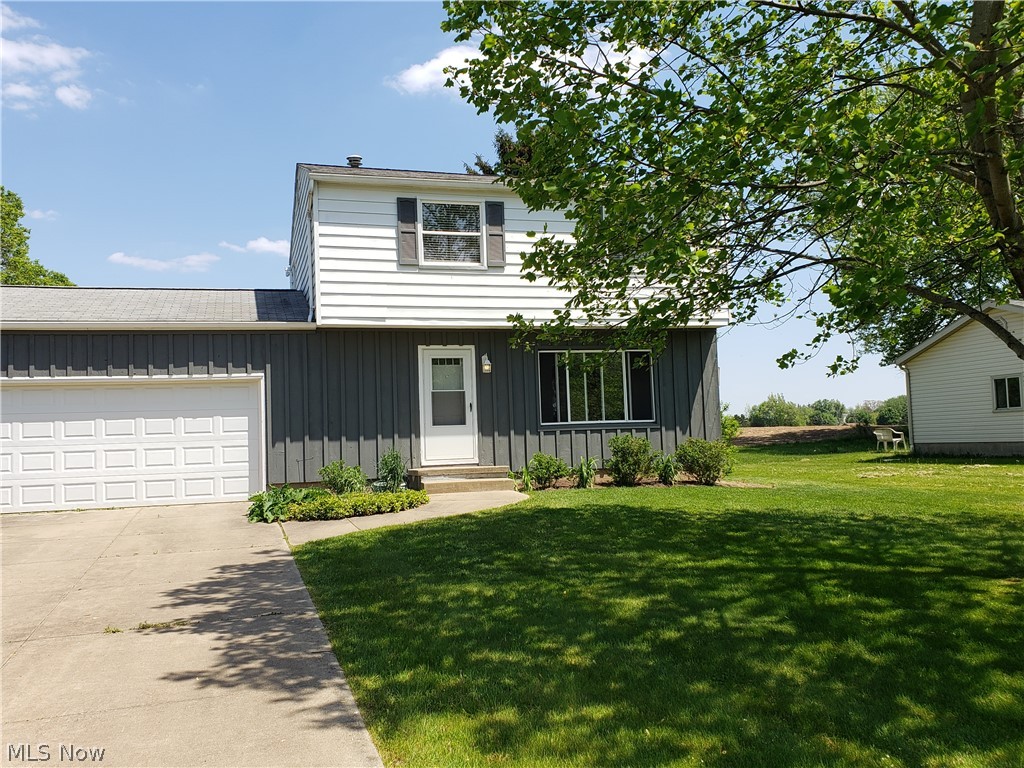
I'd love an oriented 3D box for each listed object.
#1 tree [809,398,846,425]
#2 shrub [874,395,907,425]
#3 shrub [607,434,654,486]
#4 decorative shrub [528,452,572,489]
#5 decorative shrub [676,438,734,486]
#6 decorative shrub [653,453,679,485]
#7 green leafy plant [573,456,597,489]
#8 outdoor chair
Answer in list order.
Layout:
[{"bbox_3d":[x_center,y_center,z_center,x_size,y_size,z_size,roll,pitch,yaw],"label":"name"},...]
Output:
[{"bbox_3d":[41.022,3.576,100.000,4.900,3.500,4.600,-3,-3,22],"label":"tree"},{"bbox_3d":[32.567,2.274,66.000,3.200,2.800,2.900,-4,-4,26],"label":"shrub"},{"bbox_3d":[2.142,1.383,13.900,0.860,0.920,0.800,-1,-4,-15],"label":"shrub"},{"bbox_3d":[0.678,1.524,13.550,0.760,0.630,0.660,-1,-4,-15],"label":"decorative shrub"},{"bbox_3d":[3.585,1.454,14.250,1.060,0.880,0.950,-1,-4,-15],"label":"decorative shrub"},{"bbox_3d":[2.814,1.549,14.100,0.470,0.570,0.440,-1,-4,-15],"label":"decorative shrub"},{"bbox_3d":[1.287,1.553,13.650,0.430,0.580,0.400,-2,-4,0],"label":"green leafy plant"},{"bbox_3d":[12.271,1.780,25.000,0.720,0.790,0.640,-2,-4,-2],"label":"outdoor chair"}]

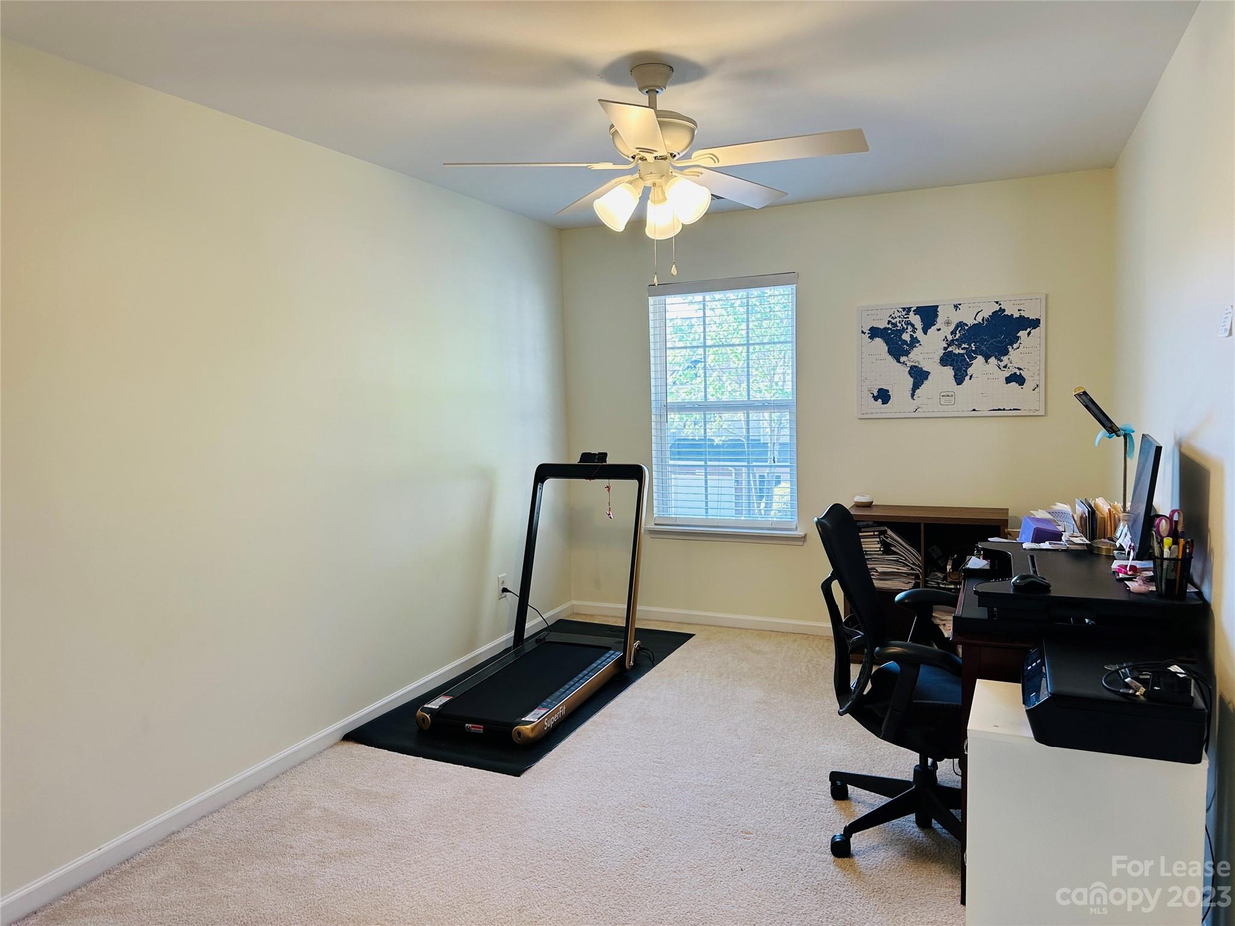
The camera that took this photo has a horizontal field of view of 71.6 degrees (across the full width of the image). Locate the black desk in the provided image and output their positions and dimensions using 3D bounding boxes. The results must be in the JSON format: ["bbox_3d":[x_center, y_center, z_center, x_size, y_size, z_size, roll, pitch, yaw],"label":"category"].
[{"bbox_3d":[1.415,0.736,2.737,0.590,0.875,1.200,1,5,24],"label":"black desk"}]

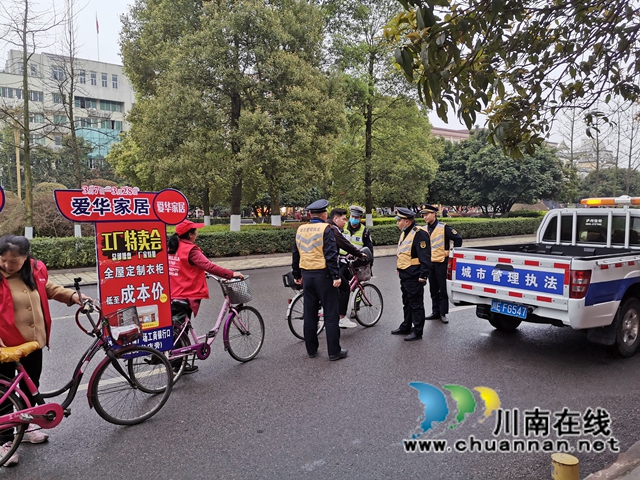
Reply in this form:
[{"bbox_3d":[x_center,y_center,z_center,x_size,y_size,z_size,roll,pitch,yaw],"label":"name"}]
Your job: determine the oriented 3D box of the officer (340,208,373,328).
[{"bbox_3d":[0.565,0.336,7.185,0.580,1.700,0.400,1,5,18],"label":"officer"}]

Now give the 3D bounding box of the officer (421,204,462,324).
[{"bbox_3d":[1.752,0.338,7.001,0.600,1.710,0.420,4,6,42],"label":"officer"}]

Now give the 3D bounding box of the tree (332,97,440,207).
[{"bbox_3d":[3.358,-4.065,25.708,5.900,7.600,5.900,0,4,0],"label":"tree"}]

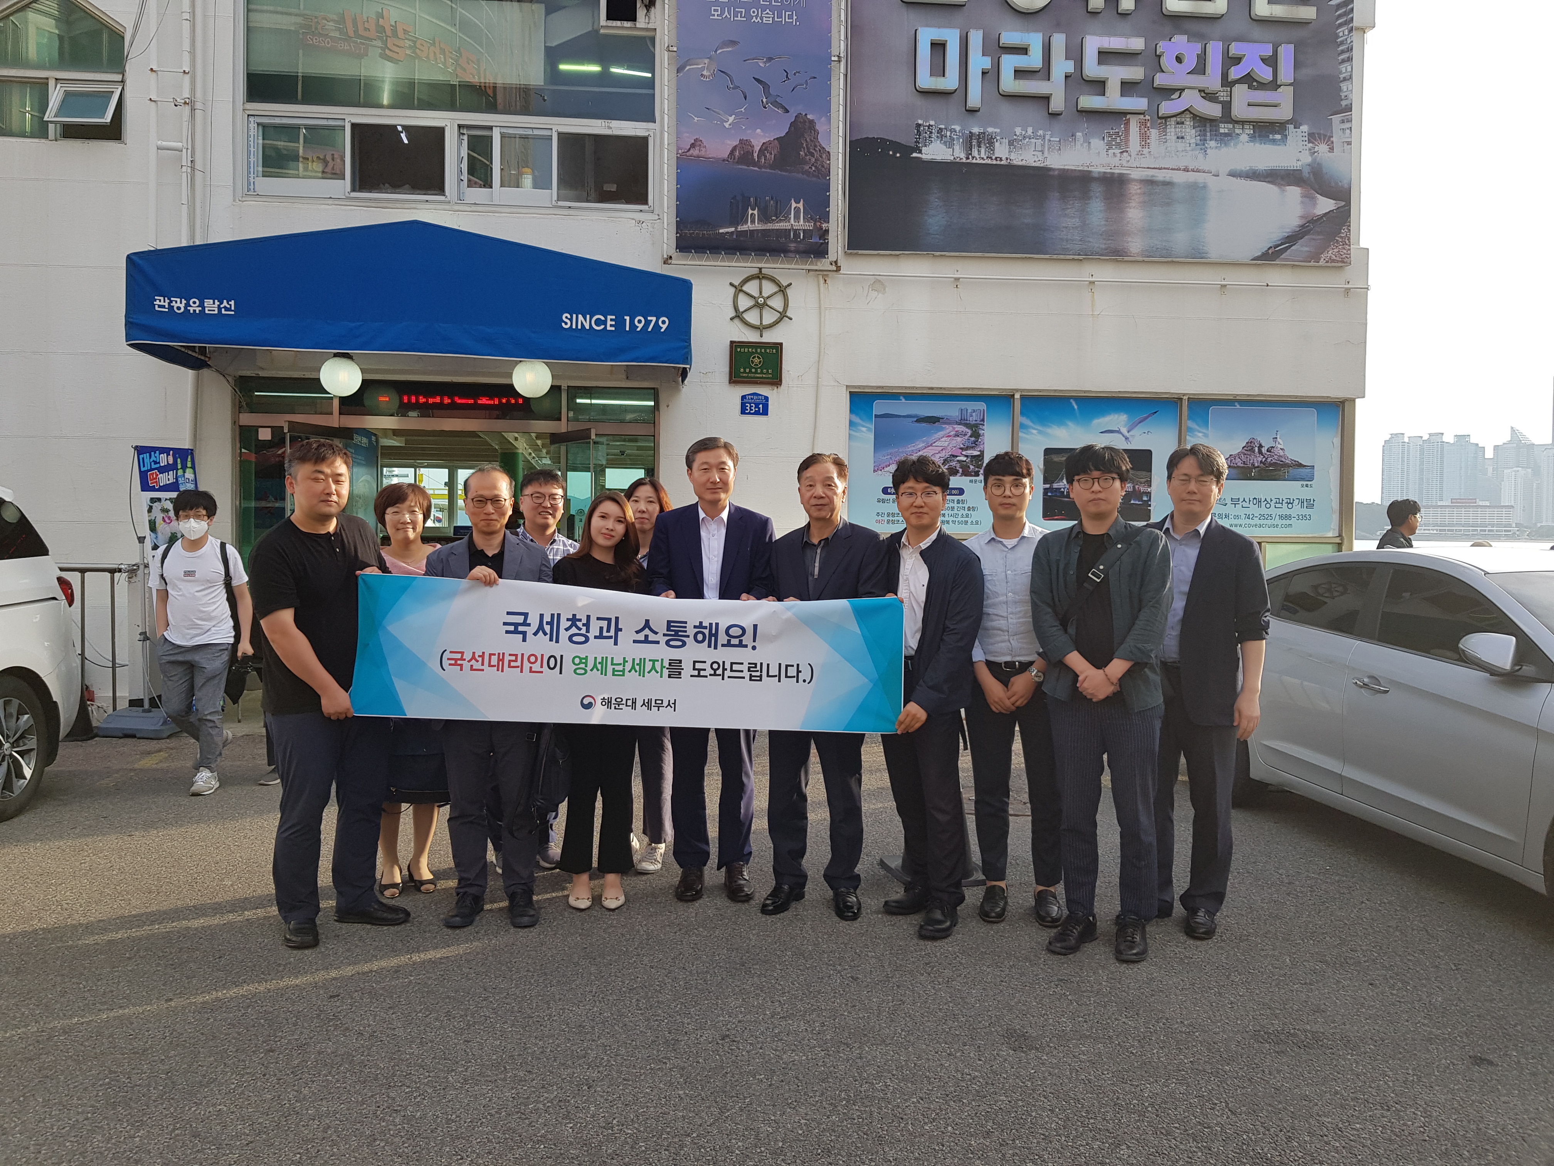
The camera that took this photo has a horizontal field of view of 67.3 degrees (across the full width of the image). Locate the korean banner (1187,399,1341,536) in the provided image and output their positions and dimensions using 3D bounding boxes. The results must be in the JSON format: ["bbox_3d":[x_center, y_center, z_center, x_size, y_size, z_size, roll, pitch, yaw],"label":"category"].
[{"bbox_3d":[4.328,-1.018,10.386,1.434,1.204,0.040,0,2,-7],"label":"korean banner"}]

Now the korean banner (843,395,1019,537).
[{"bbox_3d":[1.326,-1.021,10.039,1.457,1.200,0.040,0,2,-7],"label":"korean banner"}]

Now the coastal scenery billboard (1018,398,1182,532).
[{"bbox_3d":[2.825,-1.028,10.212,1.480,1.178,0.040,0,2,-7],"label":"coastal scenery billboard"}]

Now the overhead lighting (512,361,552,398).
[{"bbox_3d":[-1.875,-1.583,8.960,0.295,0.335,0.295,0,2,-7],"label":"overhead lighting"}]

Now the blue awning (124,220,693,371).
[{"bbox_3d":[-2.584,-2.079,8.782,3.827,0.918,1.350,0,2,-7],"label":"blue awning"}]

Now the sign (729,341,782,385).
[{"bbox_3d":[-0.176,-1.826,9.731,0.442,0.354,0.040,0,2,-7],"label":"sign"}]

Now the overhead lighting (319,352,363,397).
[{"bbox_3d":[-3.281,-1.567,8.798,0.295,0.335,0.295,0,2,-7],"label":"overhead lighting"}]

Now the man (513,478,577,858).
[{"bbox_3d":[-1.053,0.359,5.213,0.500,1.738,0.360,0,2,-7],"label":"man"}]

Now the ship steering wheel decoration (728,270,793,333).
[{"bbox_3d":[-0.131,-2.337,9.684,0.522,0.577,0.080,0,2,-7],"label":"ship steering wheel decoration"}]

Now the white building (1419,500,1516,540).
[{"bbox_3d":[836.728,-78.282,1435.000,121.115,45.787,30.000,0,2,0],"label":"white building"}]

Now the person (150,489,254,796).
[{"bbox_3d":[-3.219,0.313,6.665,0.530,1.682,0.500,0,2,-12],"label":"person"}]

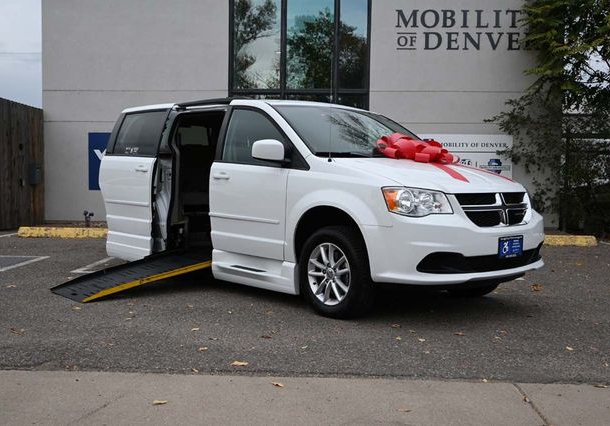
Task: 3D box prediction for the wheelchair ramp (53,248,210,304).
[{"bbox_3d":[-1.520,0.544,5.904,1.420,0.110,0.730,-14,12,-39],"label":"wheelchair ramp"}]

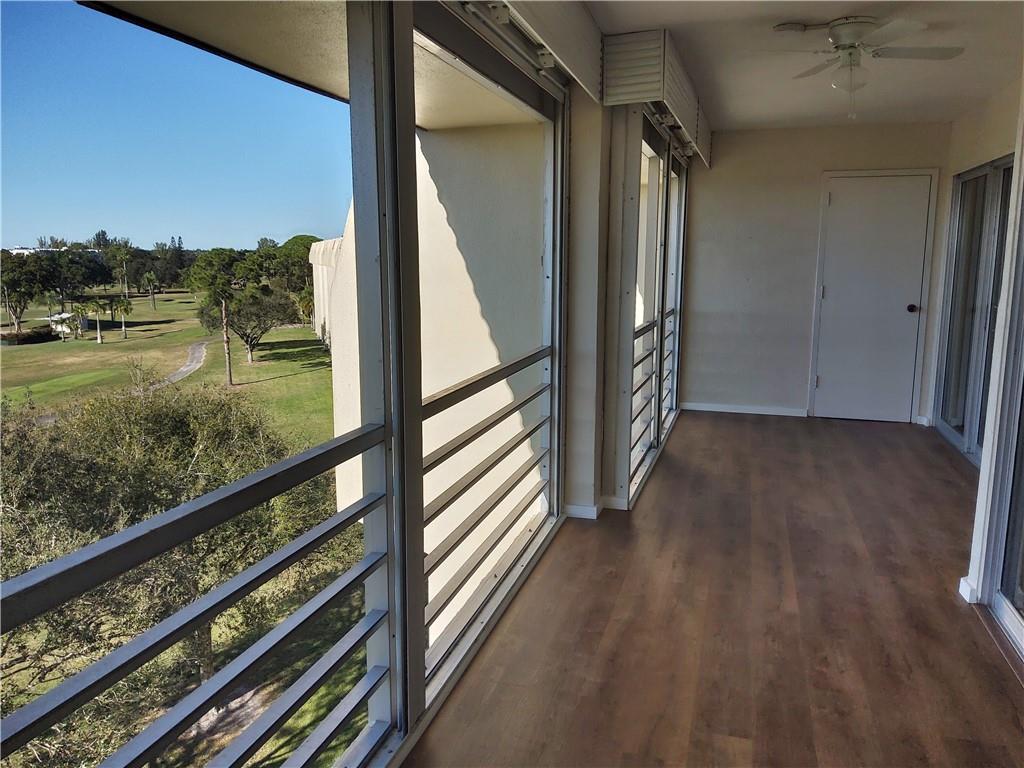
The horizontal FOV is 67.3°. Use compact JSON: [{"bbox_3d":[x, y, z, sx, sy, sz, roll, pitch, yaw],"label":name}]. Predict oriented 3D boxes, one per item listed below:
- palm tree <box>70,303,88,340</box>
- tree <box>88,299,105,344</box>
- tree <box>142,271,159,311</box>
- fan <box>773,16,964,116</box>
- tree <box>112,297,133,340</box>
[{"bbox_3d":[-62.314,-9.056,110.499,2.500,5.290,2.500,-5,11,-29],"label":"palm tree"},{"bbox_3d":[-56.688,-8.522,104.670,2.400,6.190,2.400,-5,11,-28],"label":"tree"},{"bbox_3d":[-78.708,-20.304,166.971,3.400,8.590,3.400,-4,11,-25],"label":"tree"},{"bbox_3d":[1.545,-1.429,3.505,1.050,0.400,1.050,-1,10,-4],"label":"fan"},{"bbox_3d":[-55.668,-9.348,109.549,2.750,6.190,2.750,-5,11,-27],"label":"tree"}]

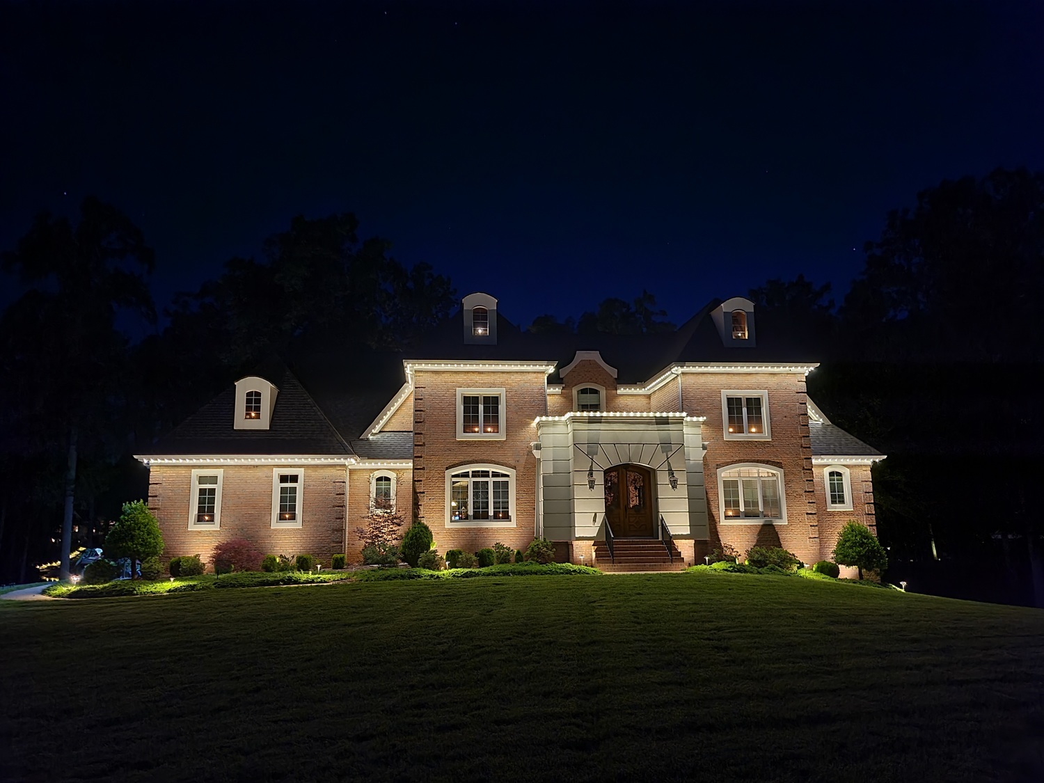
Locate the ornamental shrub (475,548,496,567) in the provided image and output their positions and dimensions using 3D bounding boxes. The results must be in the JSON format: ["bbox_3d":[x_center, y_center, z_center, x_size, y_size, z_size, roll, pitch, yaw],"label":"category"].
[{"bbox_3d":[-1.187,5.452,25.665,0.695,0.667,0.695,0,-11,-7],"label":"ornamental shrub"}]

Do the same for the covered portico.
[{"bbox_3d":[3.505,3.282,26.446,5.950,4.949,1.950,0,-11,-7],"label":"covered portico"}]

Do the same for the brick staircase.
[{"bbox_3d":[3.673,5.179,24.741,2.757,0.958,1.400,0,-11,-7],"label":"brick staircase"}]

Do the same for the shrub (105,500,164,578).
[{"bbox_3d":[-12.207,4.637,24.690,1.750,2.451,1.750,0,-11,-6],"label":"shrub"}]

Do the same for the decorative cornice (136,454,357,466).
[{"bbox_3d":[-9.097,2.292,26.182,7.188,0.294,0.500,0,-11,-7],"label":"decorative cornice"}]

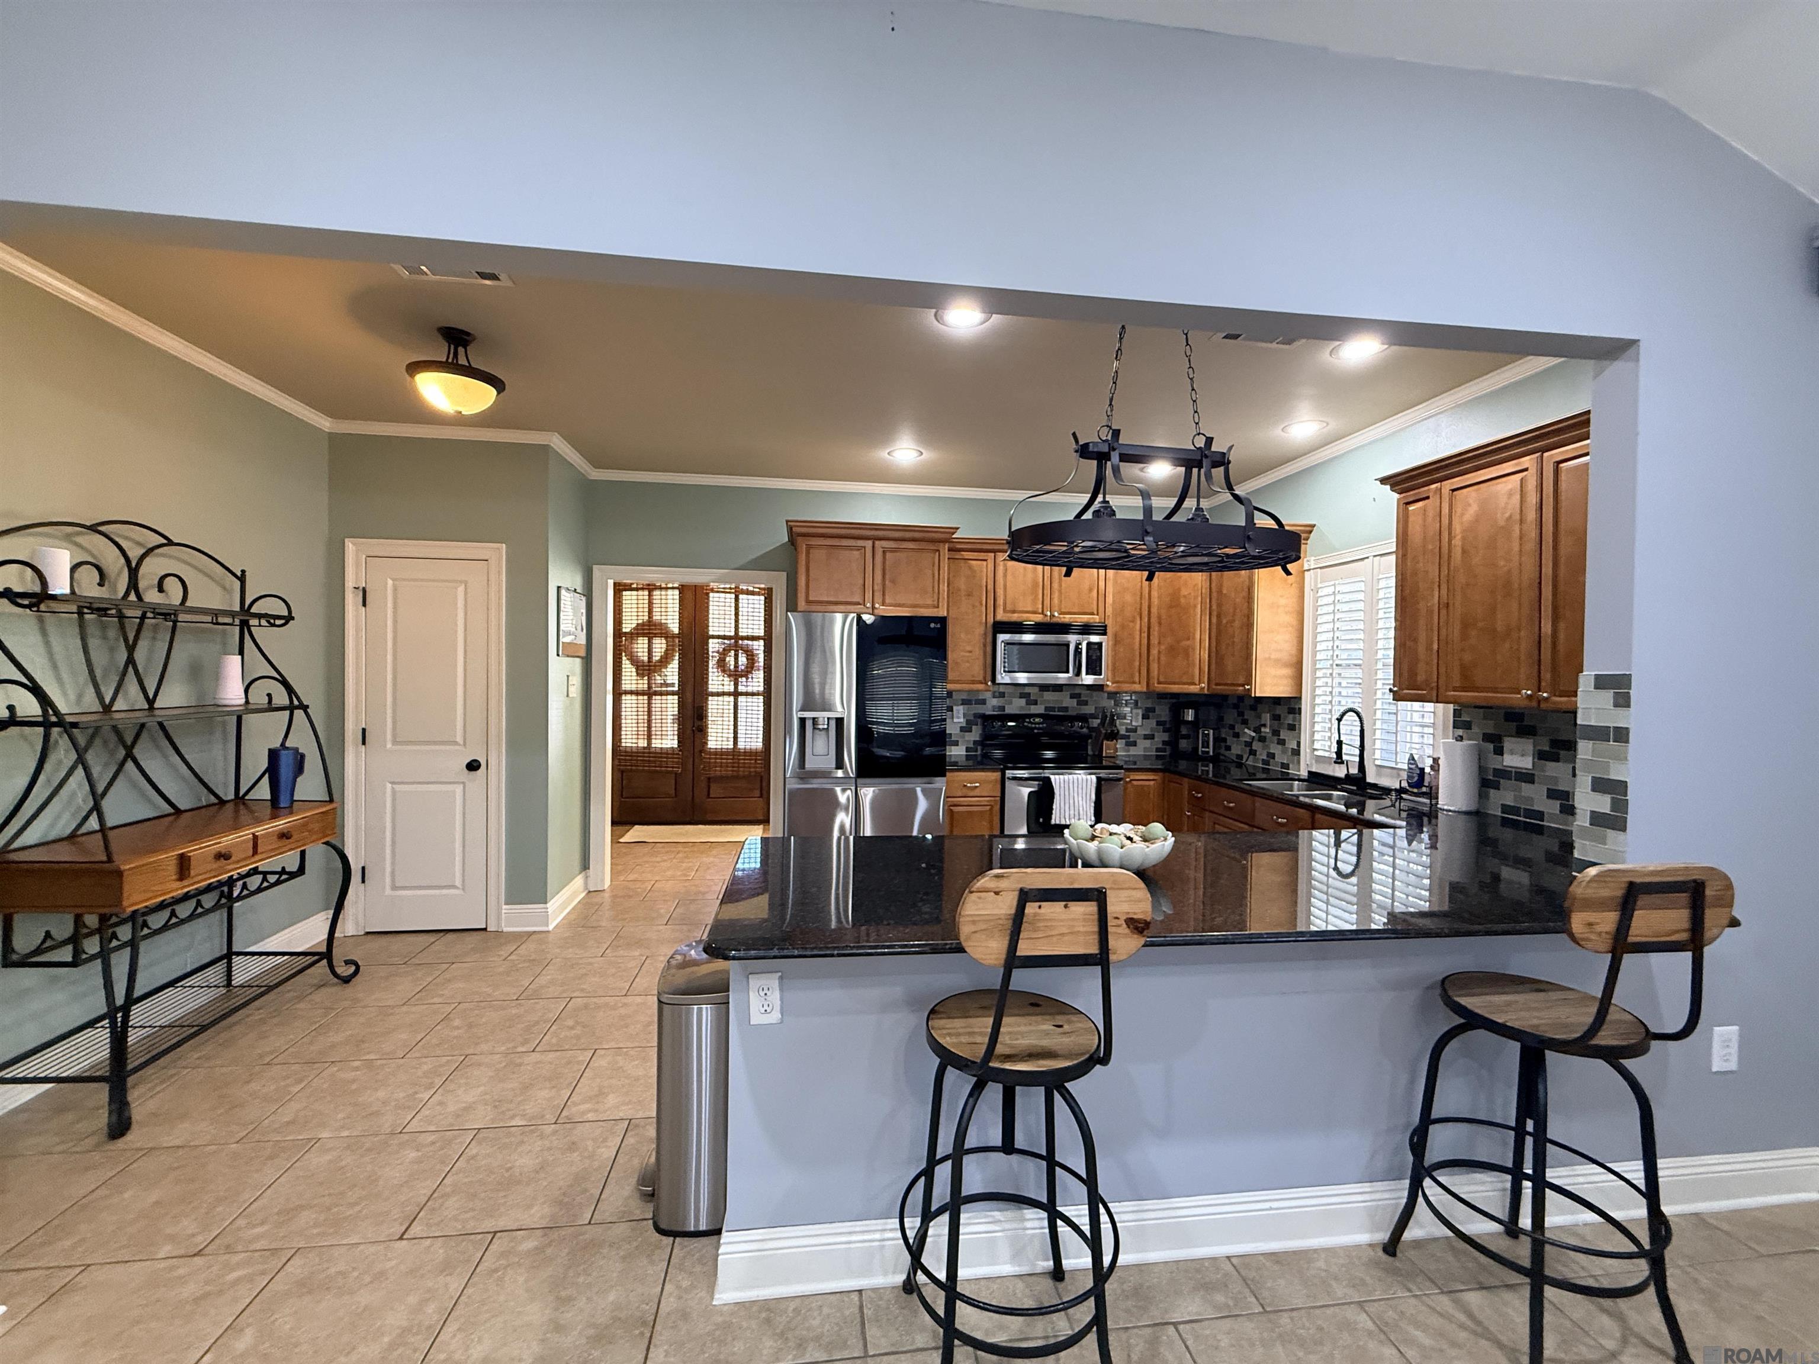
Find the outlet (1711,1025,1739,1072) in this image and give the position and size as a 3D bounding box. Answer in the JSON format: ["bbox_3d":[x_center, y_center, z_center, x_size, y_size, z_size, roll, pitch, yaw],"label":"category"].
[{"bbox_3d":[2.249,1.013,2.028,0.076,0.120,0.010,1,0,-8],"label":"outlet"}]

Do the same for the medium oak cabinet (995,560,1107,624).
[{"bbox_3d":[0.895,-0.623,4.955,0.742,0.460,0.345,1,1,-8],"label":"medium oak cabinet"}]

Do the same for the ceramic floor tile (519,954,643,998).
[{"bbox_3d":[-1.509,1.390,3.446,0.450,0.012,0.450,1,0,-8],"label":"ceramic floor tile"}]

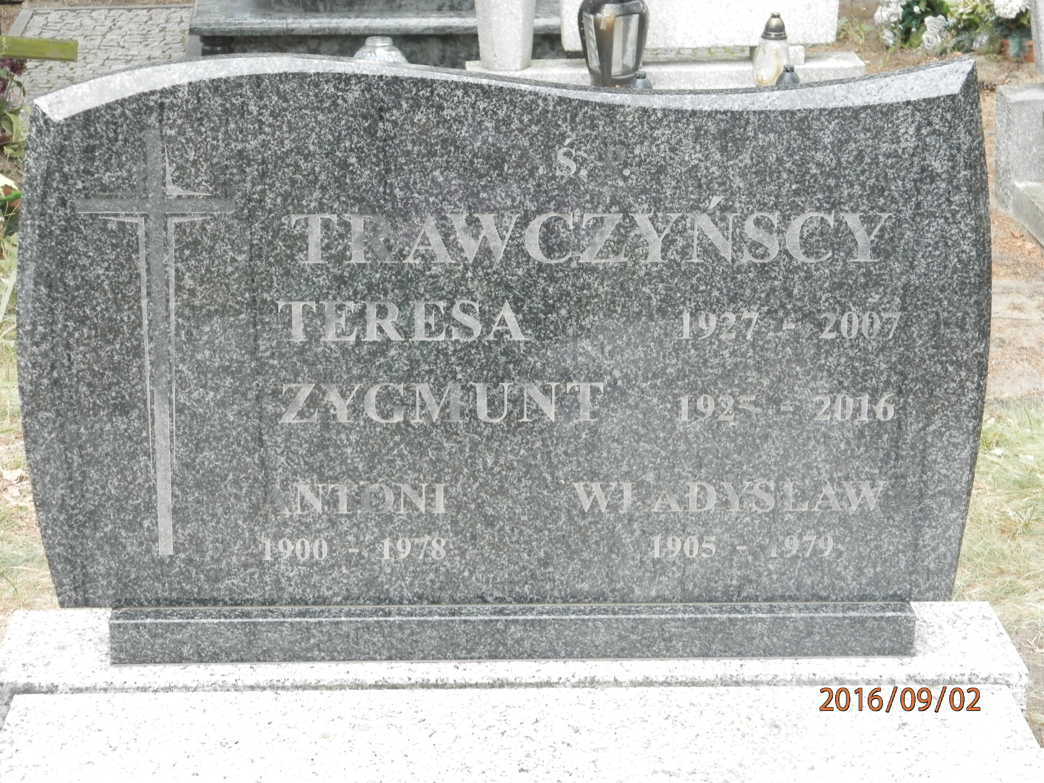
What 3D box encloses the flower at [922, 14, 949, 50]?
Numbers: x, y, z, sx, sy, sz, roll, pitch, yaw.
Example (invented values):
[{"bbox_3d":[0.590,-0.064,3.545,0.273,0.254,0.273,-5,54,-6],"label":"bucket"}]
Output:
[{"bbox_3d":[1.237,-1.076,7.400,0.081,0.100,0.075,4,18,11],"label":"flower"}]

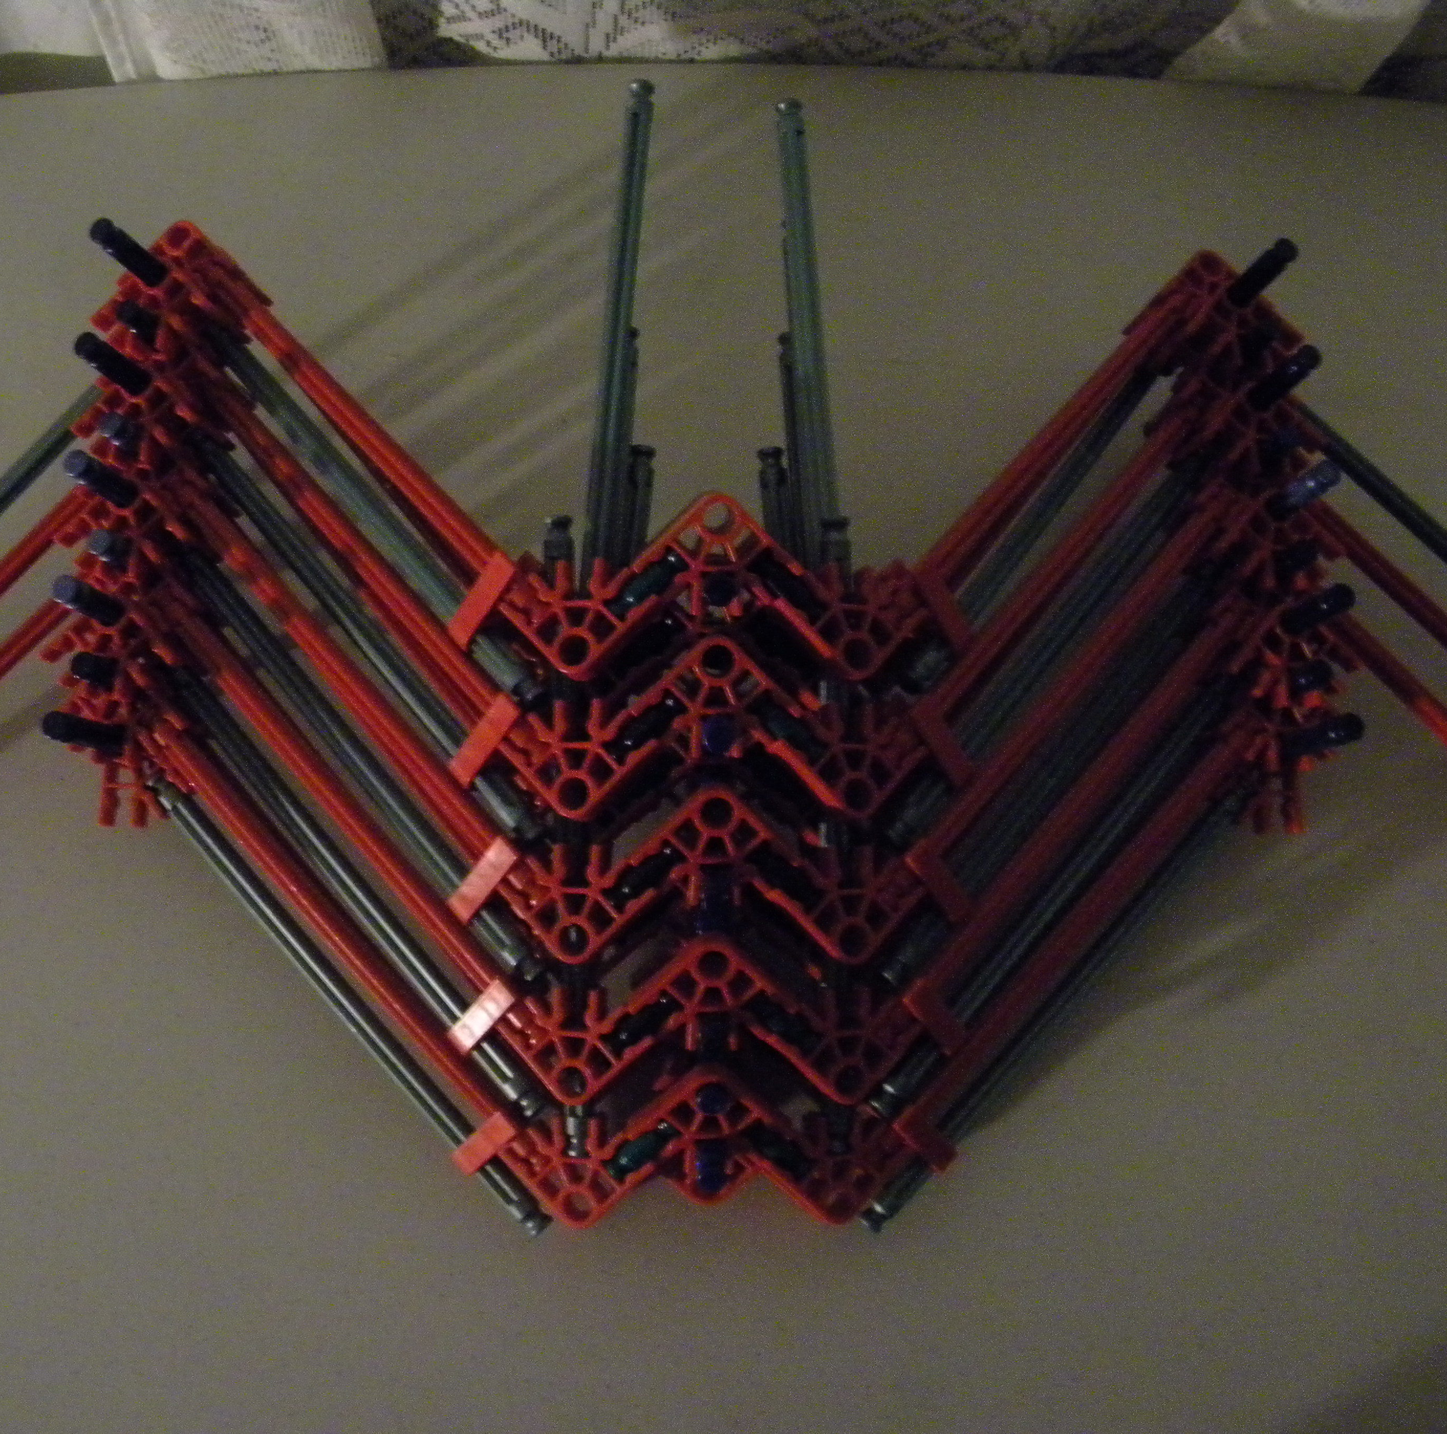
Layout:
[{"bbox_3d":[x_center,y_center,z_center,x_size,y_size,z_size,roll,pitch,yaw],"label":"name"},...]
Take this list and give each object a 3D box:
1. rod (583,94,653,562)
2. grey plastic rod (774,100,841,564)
[{"bbox_3d":[-0.023,-0.083,0.334,0.006,0.006,0.129,4,74,1],"label":"rod"},{"bbox_3d":[0.020,-0.080,0.336,0.006,0.006,0.129,-4,72,-1],"label":"grey plastic rod"}]

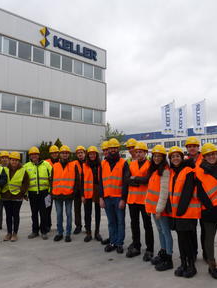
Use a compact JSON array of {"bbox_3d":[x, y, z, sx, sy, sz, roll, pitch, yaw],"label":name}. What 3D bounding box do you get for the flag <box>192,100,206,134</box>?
[{"bbox_3d":[8.144,-2.430,25.000,1.193,3.150,0.120,-1,-5,18],"label":"flag"}]

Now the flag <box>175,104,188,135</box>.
[{"bbox_3d":[7.067,-2.243,26.800,1.132,3.039,0.120,-1,-4,15],"label":"flag"}]

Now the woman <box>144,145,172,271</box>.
[{"bbox_3d":[0.709,0.870,3.963,0.350,1.717,0.440,4,-6,-45],"label":"woman"}]

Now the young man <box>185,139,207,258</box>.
[{"bbox_3d":[1.366,0.833,4.272,0.530,1.873,0.350,-1,-4,18],"label":"young man"}]

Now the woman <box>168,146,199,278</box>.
[{"bbox_3d":[0.978,0.870,3.685,0.430,1.677,0.340,-3,-5,39],"label":"woman"}]

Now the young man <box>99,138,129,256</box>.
[{"bbox_3d":[0.109,0.850,4.715,0.520,1.892,0.370,-1,-3,12],"label":"young man"}]

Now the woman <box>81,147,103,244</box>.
[{"bbox_3d":[-0.314,0.939,5.346,0.460,1.786,0.320,1,-4,-8],"label":"woman"}]

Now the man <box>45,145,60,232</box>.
[{"bbox_3d":[-1.182,0.954,6.078,0.530,1.846,0.340,1,-3,-9],"label":"man"}]

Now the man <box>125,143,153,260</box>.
[{"bbox_3d":[0.514,0.875,4.378,0.500,1.802,0.420,-2,-4,25],"label":"man"}]

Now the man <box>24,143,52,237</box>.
[{"bbox_3d":[-1.360,0.950,5.528,0.550,1.790,0.360,1,-3,-12],"label":"man"}]

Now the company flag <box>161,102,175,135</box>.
[{"bbox_3d":[5.517,-2.368,25.800,1.213,2.972,0.120,-1,-4,12],"label":"company flag"}]

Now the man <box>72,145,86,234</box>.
[{"bbox_3d":[-0.576,0.953,5.869,0.520,1.824,0.340,0,-3,-3],"label":"man"}]

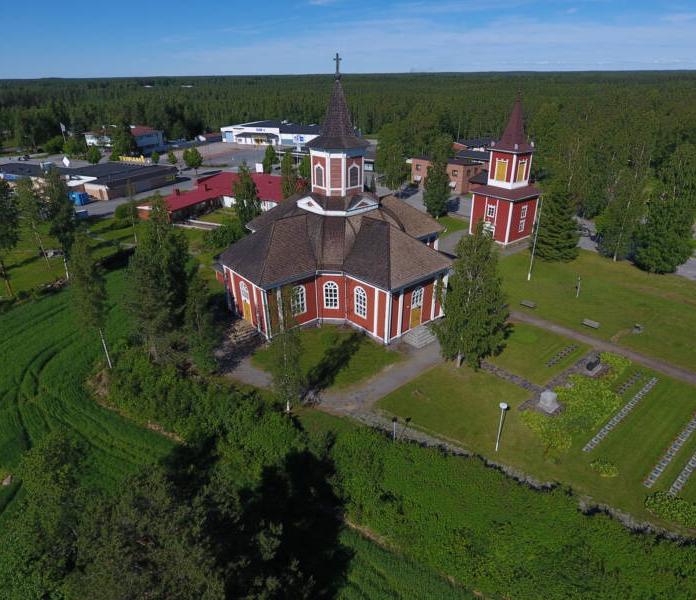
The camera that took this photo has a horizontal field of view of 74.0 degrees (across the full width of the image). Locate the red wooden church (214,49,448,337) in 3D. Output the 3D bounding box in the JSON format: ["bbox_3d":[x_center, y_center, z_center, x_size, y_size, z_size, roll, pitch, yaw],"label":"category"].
[{"bbox_3d":[-1.050,-15.022,60.423,31.625,30.200,31.625,-21,33,-36],"label":"red wooden church"}]

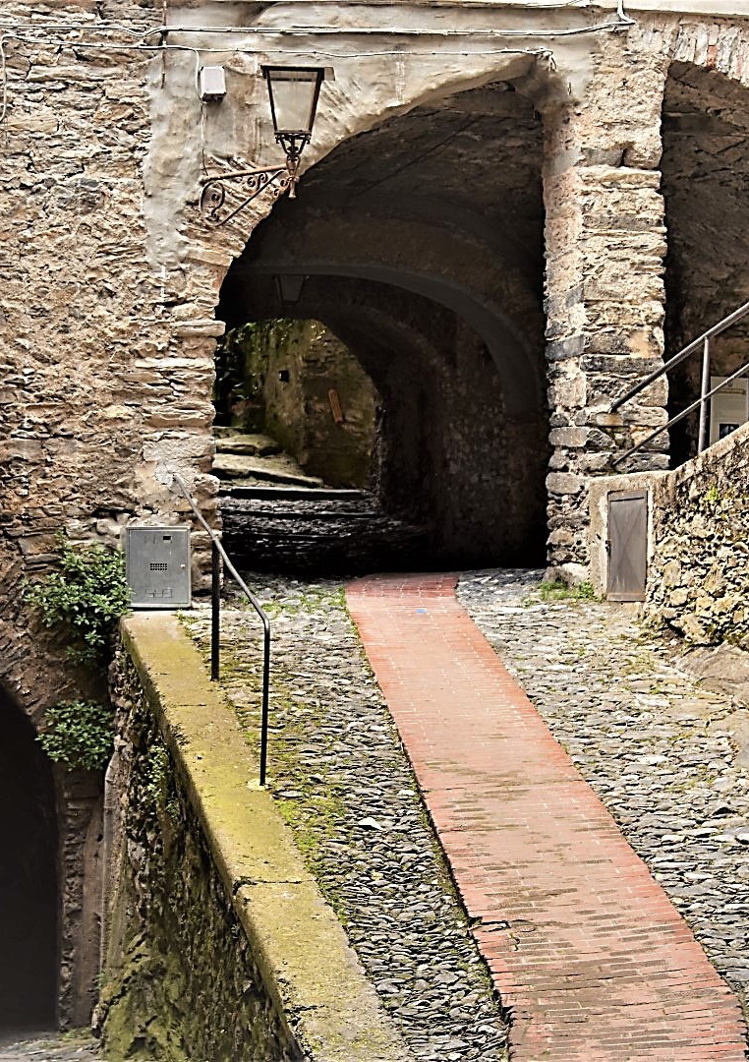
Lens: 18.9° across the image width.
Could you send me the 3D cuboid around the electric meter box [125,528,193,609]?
[{"bbox_3d":[-1.603,0.269,16.800,0.490,0.610,0.220,0,-1,-6],"label":"electric meter box"}]

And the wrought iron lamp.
[{"bbox_3d":[-0.814,-2.822,16.500,0.910,1.160,0.600,0,-1,-6],"label":"wrought iron lamp"}]

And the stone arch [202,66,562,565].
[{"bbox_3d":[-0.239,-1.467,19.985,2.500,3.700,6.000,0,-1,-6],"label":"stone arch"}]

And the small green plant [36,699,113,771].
[{"bbox_3d":[-2.179,1.493,16.500,0.560,0.540,0.420,0,-1,-6],"label":"small green plant"}]

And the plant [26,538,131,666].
[{"bbox_3d":[-2.155,0.517,16.450,0.780,0.920,0.550,0,-1,-6],"label":"plant"}]

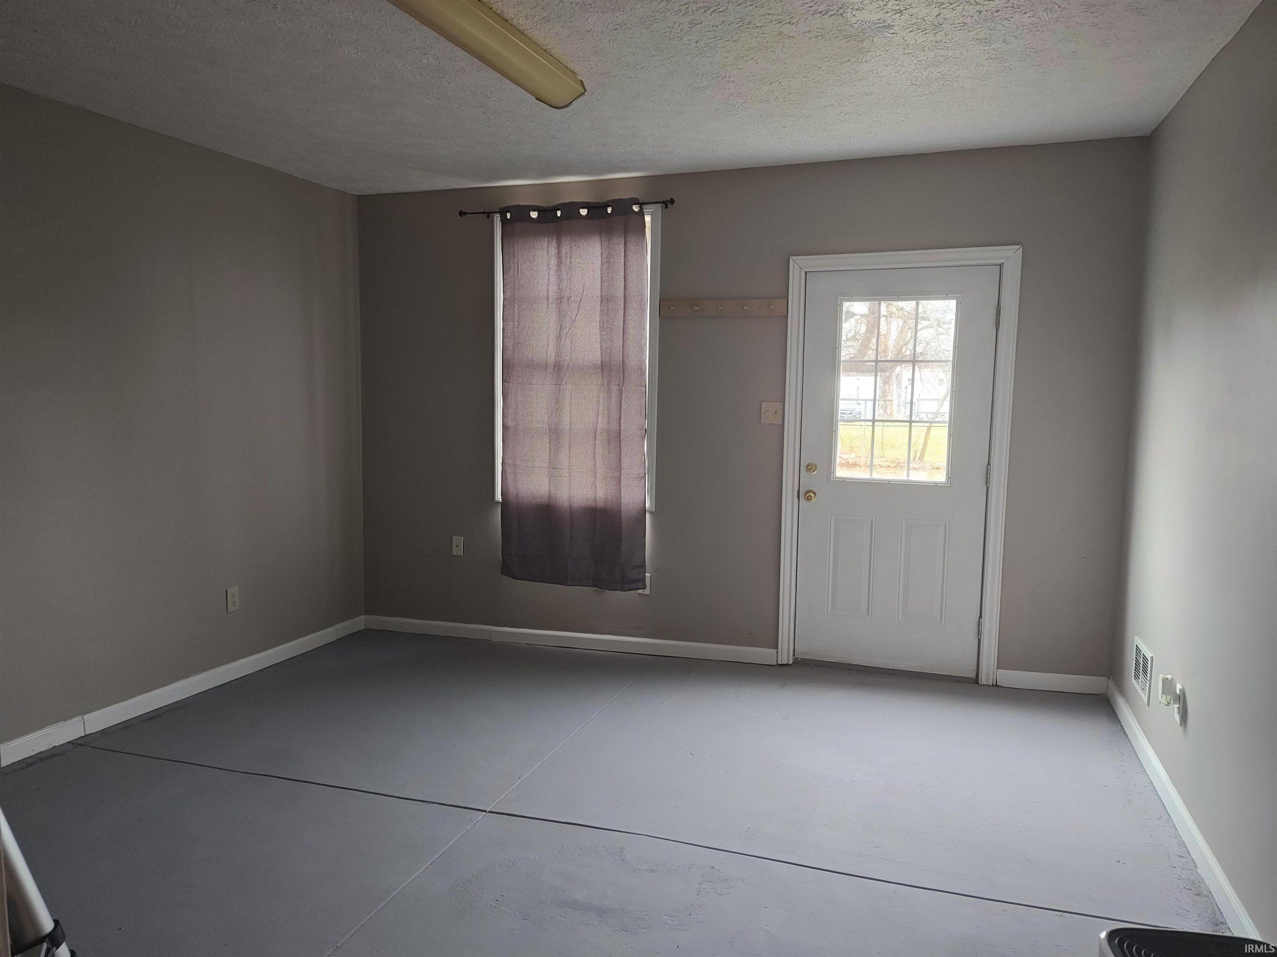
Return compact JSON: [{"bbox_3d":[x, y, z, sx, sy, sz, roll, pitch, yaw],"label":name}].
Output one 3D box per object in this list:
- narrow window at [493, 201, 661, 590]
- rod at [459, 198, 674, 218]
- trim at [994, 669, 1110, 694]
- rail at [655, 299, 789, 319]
[{"bbox_3d":[-0.373,-0.451,4.751,0.875,2.117,0.085,3,6,19],"label":"narrow window"},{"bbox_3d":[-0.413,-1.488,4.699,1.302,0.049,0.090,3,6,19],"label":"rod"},{"bbox_3d":[1.995,0.983,4.108,0.482,0.079,0.014,0,5,20],"label":"trim"},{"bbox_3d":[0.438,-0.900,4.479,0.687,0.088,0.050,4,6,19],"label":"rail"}]

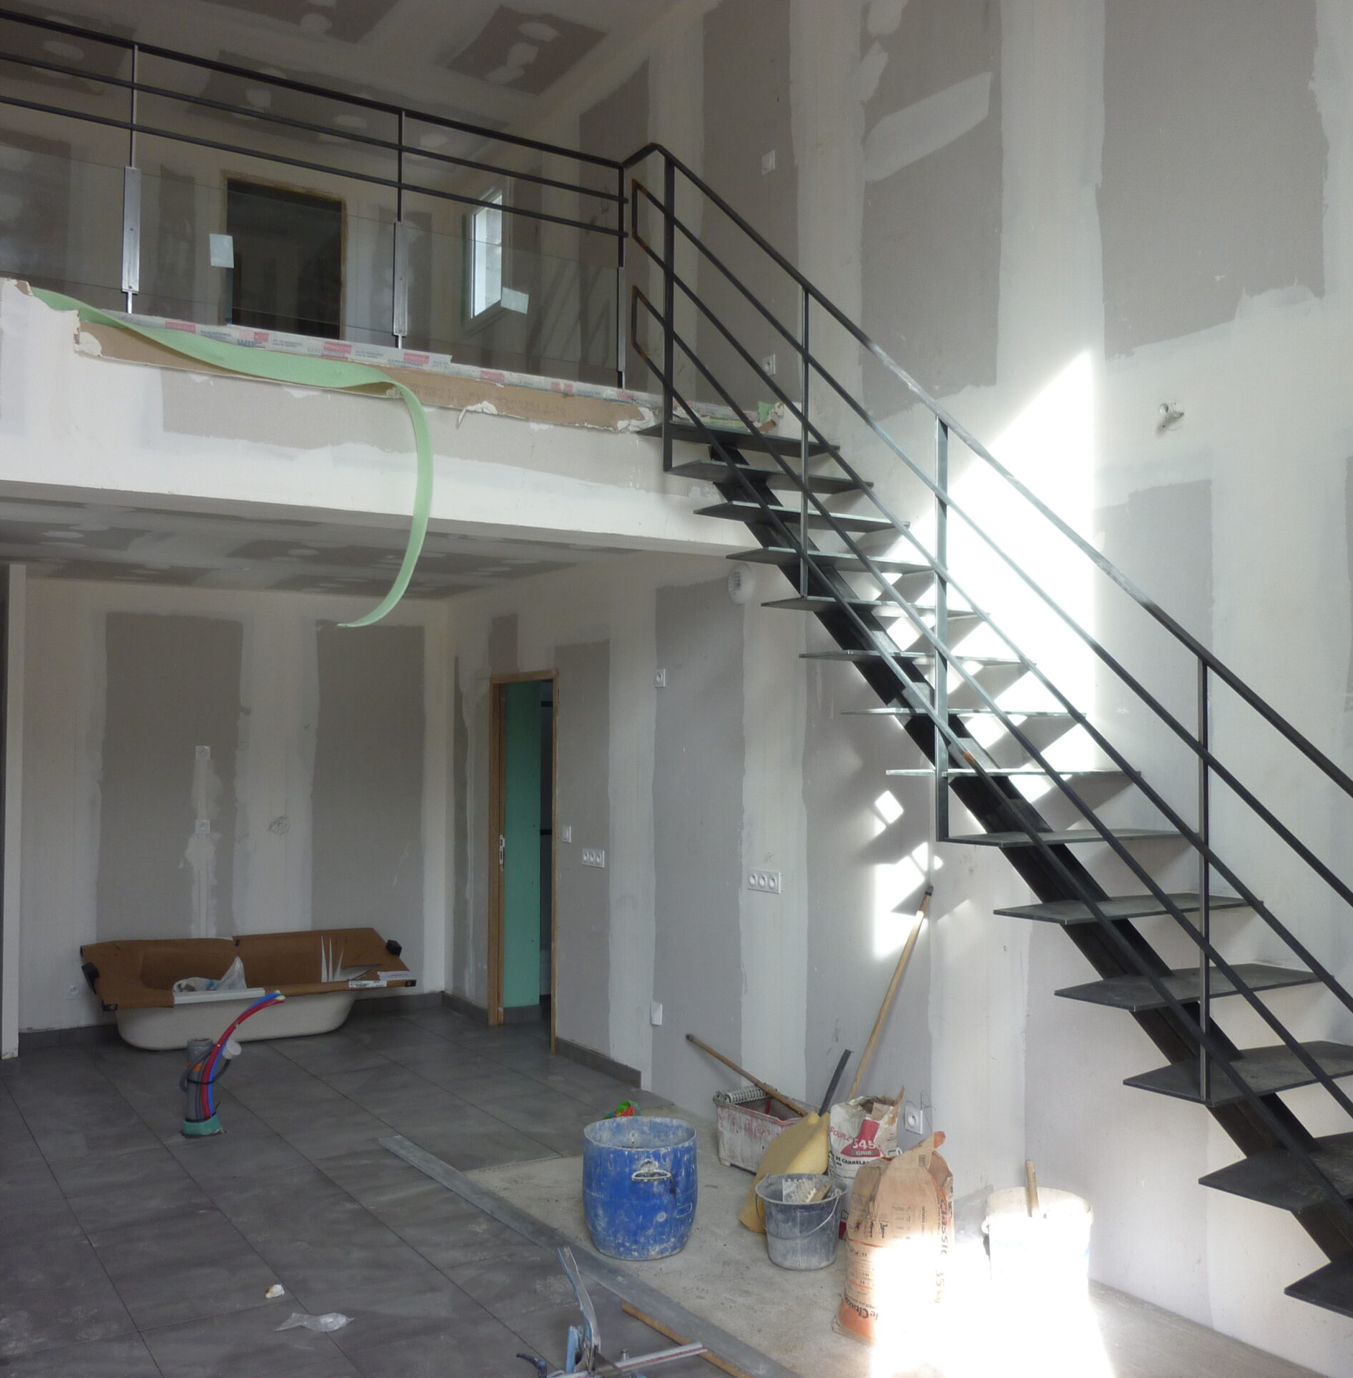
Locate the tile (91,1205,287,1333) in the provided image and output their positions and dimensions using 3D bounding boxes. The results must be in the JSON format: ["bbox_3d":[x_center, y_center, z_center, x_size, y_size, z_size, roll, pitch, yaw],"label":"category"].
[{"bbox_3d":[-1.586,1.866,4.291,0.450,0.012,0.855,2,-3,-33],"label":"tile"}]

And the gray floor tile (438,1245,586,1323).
[{"bbox_3d":[-0.465,1.871,4.207,0.450,0.012,0.450,2,-3,-33],"label":"gray floor tile"}]

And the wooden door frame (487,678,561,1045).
[{"bbox_3d":[-0.859,0.972,7.780,0.100,2.120,0.900,2,-3,-32],"label":"wooden door frame"}]

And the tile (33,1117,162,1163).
[{"bbox_3d":[-2.437,1.933,5.627,0.450,0.012,0.450,2,-3,-32],"label":"tile"}]

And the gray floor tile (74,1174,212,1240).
[{"bbox_3d":[-1.953,1.897,4.865,0.450,0.012,0.450,2,-3,-32],"label":"gray floor tile"}]

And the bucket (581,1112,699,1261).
[{"bbox_3d":[-0.120,1.703,4.525,0.390,0.373,0.390,1,-3,-1],"label":"bucket"}]

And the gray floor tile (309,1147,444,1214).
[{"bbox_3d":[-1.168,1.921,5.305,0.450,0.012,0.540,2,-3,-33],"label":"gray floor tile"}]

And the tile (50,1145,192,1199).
[{"bbox_3d":[-2.193,1.909,5.237,0.450,0.012,0.450,2,-3,-33],"label":"tile"}]

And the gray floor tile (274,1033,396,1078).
[{"bbox_3d":[-1.806,2.009,7.161,0.450,0.012,0.450,2,-3,-32],"label":"gray floor tile"}]

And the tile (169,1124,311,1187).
[{"bbox_3d":[-1.807,1.924,5.470,0.450,0.012,0.518,2,-3,-33],"label":"tile"}]

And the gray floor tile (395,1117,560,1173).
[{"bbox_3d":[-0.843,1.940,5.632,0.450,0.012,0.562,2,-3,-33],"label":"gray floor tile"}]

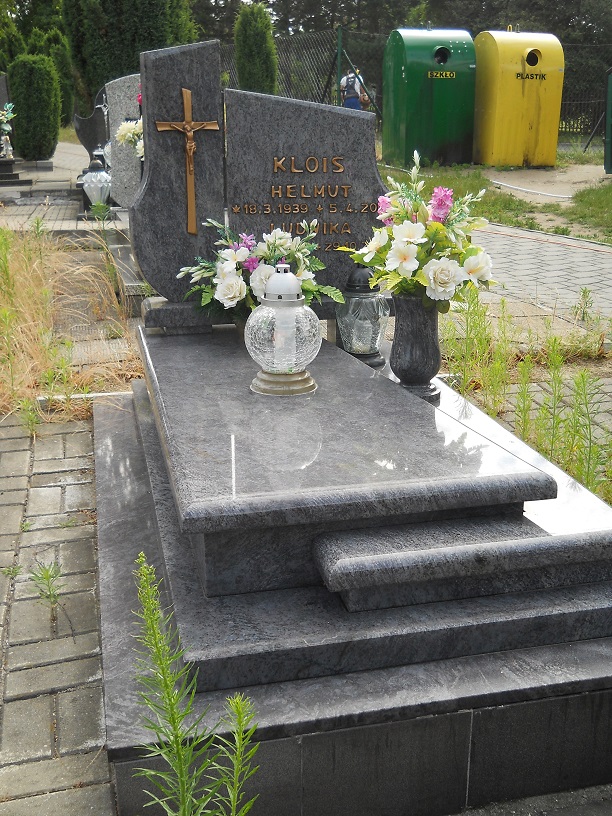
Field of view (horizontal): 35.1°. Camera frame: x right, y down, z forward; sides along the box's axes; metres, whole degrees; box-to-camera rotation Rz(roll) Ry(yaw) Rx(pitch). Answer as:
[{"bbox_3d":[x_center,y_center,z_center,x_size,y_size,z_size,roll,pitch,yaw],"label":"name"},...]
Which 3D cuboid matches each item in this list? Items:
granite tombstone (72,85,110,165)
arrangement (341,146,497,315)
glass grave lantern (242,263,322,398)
[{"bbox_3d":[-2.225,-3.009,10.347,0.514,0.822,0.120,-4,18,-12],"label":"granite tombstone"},{"bbox_3d":[0.323,-0.499,2.770,0.457,0.446,0.412,-4,18,-12],"label":"arrangement"},{"bbox_3d":[-0.061,-0.221,2.679,0.219,0.359,0.219,-1,17,0],"label":"glass grave lantern"}]

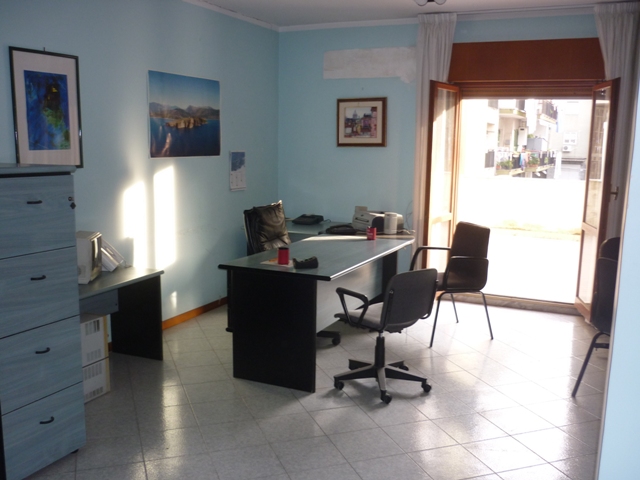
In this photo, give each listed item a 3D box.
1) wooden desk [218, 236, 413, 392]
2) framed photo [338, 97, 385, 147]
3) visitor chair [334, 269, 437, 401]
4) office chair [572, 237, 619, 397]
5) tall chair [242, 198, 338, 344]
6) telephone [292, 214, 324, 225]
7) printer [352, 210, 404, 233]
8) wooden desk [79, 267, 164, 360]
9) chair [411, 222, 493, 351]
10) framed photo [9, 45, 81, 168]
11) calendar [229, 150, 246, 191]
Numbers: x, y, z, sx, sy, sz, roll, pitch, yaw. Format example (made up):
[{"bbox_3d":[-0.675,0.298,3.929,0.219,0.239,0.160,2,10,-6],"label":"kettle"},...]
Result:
[{"bbox_3d":[0.081,0.433,4.546,0.780,0.730,1.780,5,10,25],"label":"wooden desk"},{"bbox_3d":[0.398,-1.128,5.861,0.515,0.465,0.030,5,10,25],"label":"framed photo"},{"bbox_3d":[0.404,0.526,3.807,0.600,0.790,0.590,-8,13,-44],"label":"visitor chair"},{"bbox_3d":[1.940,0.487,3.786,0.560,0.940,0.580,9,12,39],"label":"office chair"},{"bbox_3d":[-0.160,0.255,4.646,0.660,1.050,0.620,4,9,22],"label":"tall chair"},{"bbox_3d":[-0.108,-0.217,6.005,0.250,0.090,0.220,7,11,34],"label":"telephone"},{"bbox_3d":[0.528,-0.201,5.733,0.330,0.190,0.360,-4,10,-31],"label":"printer"},{"bbox_3d":[-1.492,0.576,3.777,0.470,0.620,1.060,5,10,25],"label":"wooden desk"},{"bbox_3d":[1.023,0.329,4.852,0.620,0.880,0.560,-2,9,-18],"label":"chair"},{"bbox_3d":[-1.642,-0.779,3.700,0.025,0.700,0.500,5,10,25],"label":"framed photo"},{"bbox_3d":[-0.751,-0.636,5.638,0.015,0.360,0.260,5,10,25],"label":"calendar"}]

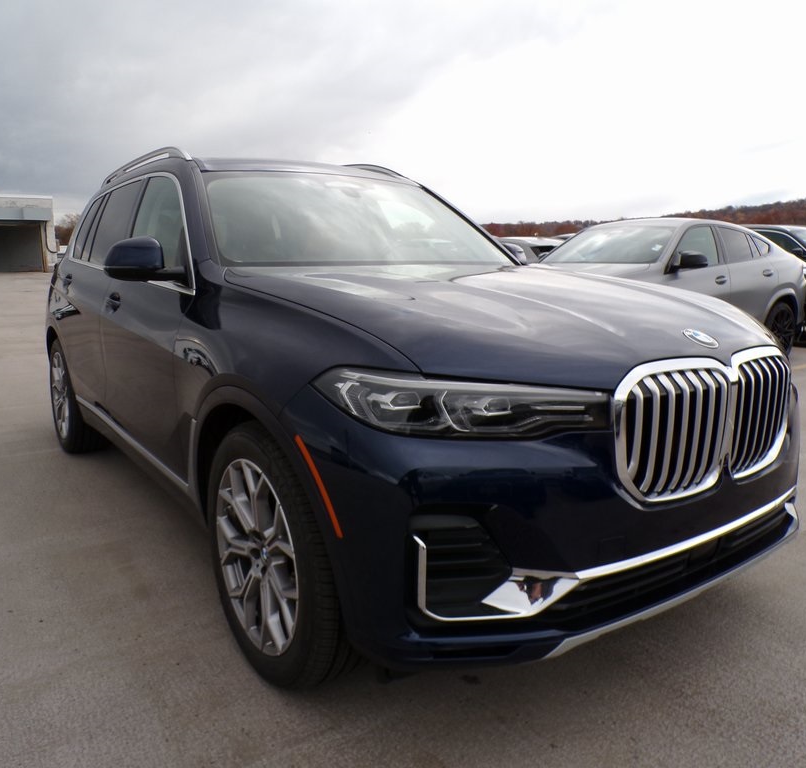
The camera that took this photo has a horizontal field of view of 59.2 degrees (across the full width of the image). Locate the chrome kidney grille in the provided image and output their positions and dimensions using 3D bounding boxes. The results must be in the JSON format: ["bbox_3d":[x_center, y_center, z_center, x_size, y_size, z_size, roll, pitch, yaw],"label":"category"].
[{"bbox_3d":[0.823,0.086,1.911,0.830,0.370,0.140,-7,12,-34],"label":"chrome kidney grille"}]

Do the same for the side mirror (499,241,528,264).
[{"bbox_3d":[0.562,-0.678,3.864,0.290,0.180,0.190,-7,12,-34],"label":"side mirror"}]

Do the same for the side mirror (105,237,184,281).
[{"bbox_3d":[-1.012,-0.488,2.772,0.290,0.180,0.190,-7,12,-34],"label":"side mirror"}]

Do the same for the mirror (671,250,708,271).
[{"bbox_3d":[2.812,-1.200,6.942,0.190,0.175,0.280,-8,13,-38],"label":"mirror"}]

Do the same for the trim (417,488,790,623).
[{"bbox_3d":[0.808,0.339,1.976,1.830,0.260,0.200,-7,12,-34],"label":"trim"}]

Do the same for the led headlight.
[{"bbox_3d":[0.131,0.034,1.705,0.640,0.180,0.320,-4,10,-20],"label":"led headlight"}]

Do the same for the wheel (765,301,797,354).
[{"bbox_3d":[4.336,-0.585,8.446,0.755,0.755,0.300,-8,13,-38],"label":"wheel"}]

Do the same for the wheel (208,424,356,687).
[{"bbox_3d":[-0.333,0.492,2.174,0.285,0.785,0.785,-7,12,-34],"label":"wheel"}]

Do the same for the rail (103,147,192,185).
[{"bbox_3d":[-1.483,-1.183,3.951,0.090,0.120,1.860,-7,12,-34],"label":"rail"}]

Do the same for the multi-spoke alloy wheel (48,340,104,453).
[{"bbox_3d":[-2.115,0.055,4.679,0.290,0.785,0.785,-7,12,-34],"label":"multi-spoke alloy wheel"}]

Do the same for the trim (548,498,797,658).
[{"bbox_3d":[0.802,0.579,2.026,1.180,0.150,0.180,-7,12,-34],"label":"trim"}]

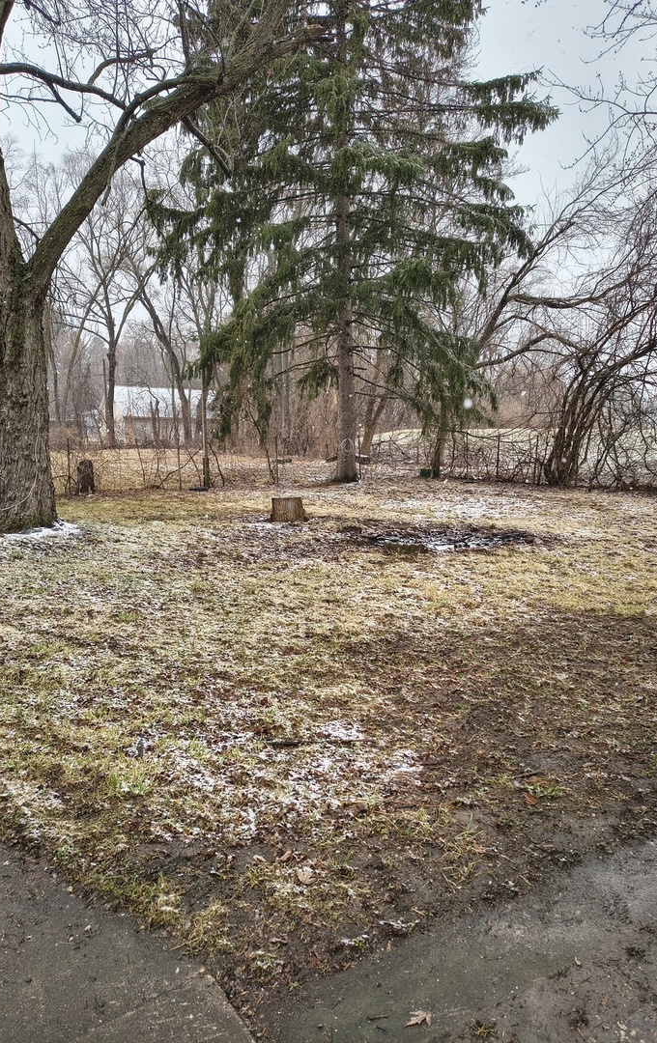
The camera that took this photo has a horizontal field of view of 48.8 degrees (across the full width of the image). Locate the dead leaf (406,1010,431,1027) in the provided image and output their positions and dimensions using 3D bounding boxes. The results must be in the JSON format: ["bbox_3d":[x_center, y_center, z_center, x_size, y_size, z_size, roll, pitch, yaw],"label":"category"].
[{"bbox_3d":[0.239,1.315,1.911,0.083,0.014,0.060,-2,8,-18],"label":"dead leaf"}]

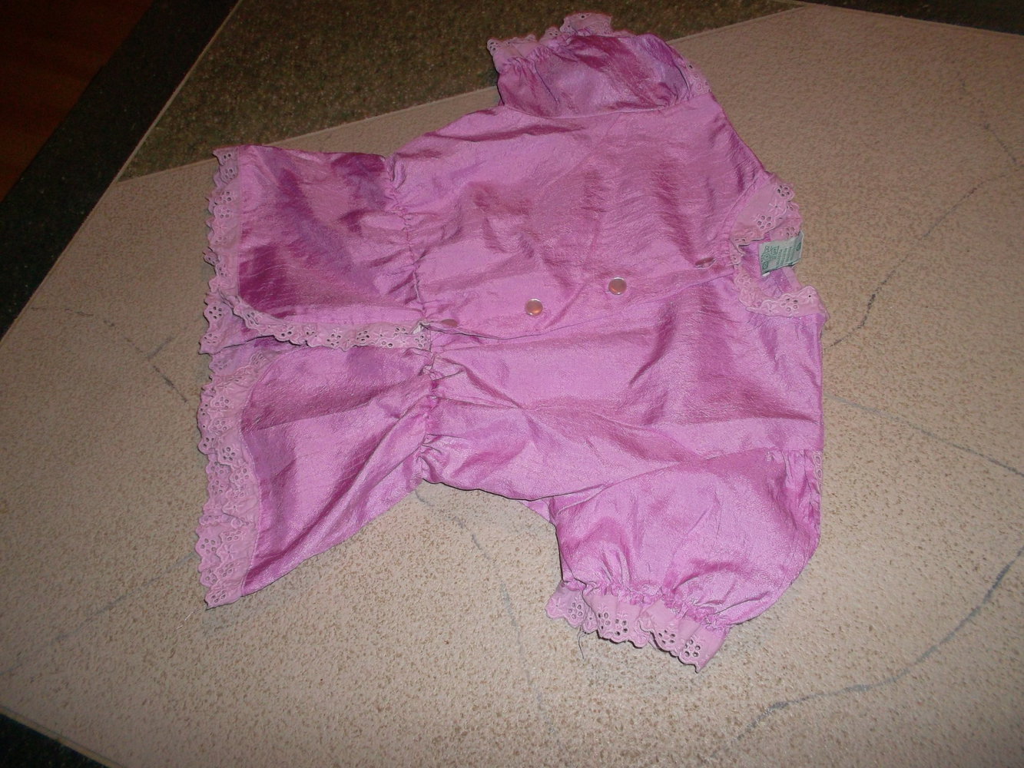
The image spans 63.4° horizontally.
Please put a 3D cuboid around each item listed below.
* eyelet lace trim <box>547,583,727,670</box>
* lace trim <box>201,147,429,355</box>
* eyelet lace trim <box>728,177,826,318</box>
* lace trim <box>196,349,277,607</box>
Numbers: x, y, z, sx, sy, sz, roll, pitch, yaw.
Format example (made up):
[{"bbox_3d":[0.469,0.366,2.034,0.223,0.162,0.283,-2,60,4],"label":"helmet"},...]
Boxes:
[{"bbox_3d":[0.065,0.125,0.437,0.092,0.018,0.027,16,66,14],"label":"eyelet lace trim"},{"bbox_3d":[-0.140,-0.099,0.576,0.155,0.018,0.202,-9,62,2],"label":"lace trim"},{"bbox_3d":[0.164,-0.089,0.530,0.050,0.022,0.110,-5,63,4],"label":"eyelet lace trim"},{"bbox_3d":[-0.173,0.053,0.505,0.048,0.013,0.166,-5,63,4],"label":"lace trim"}]

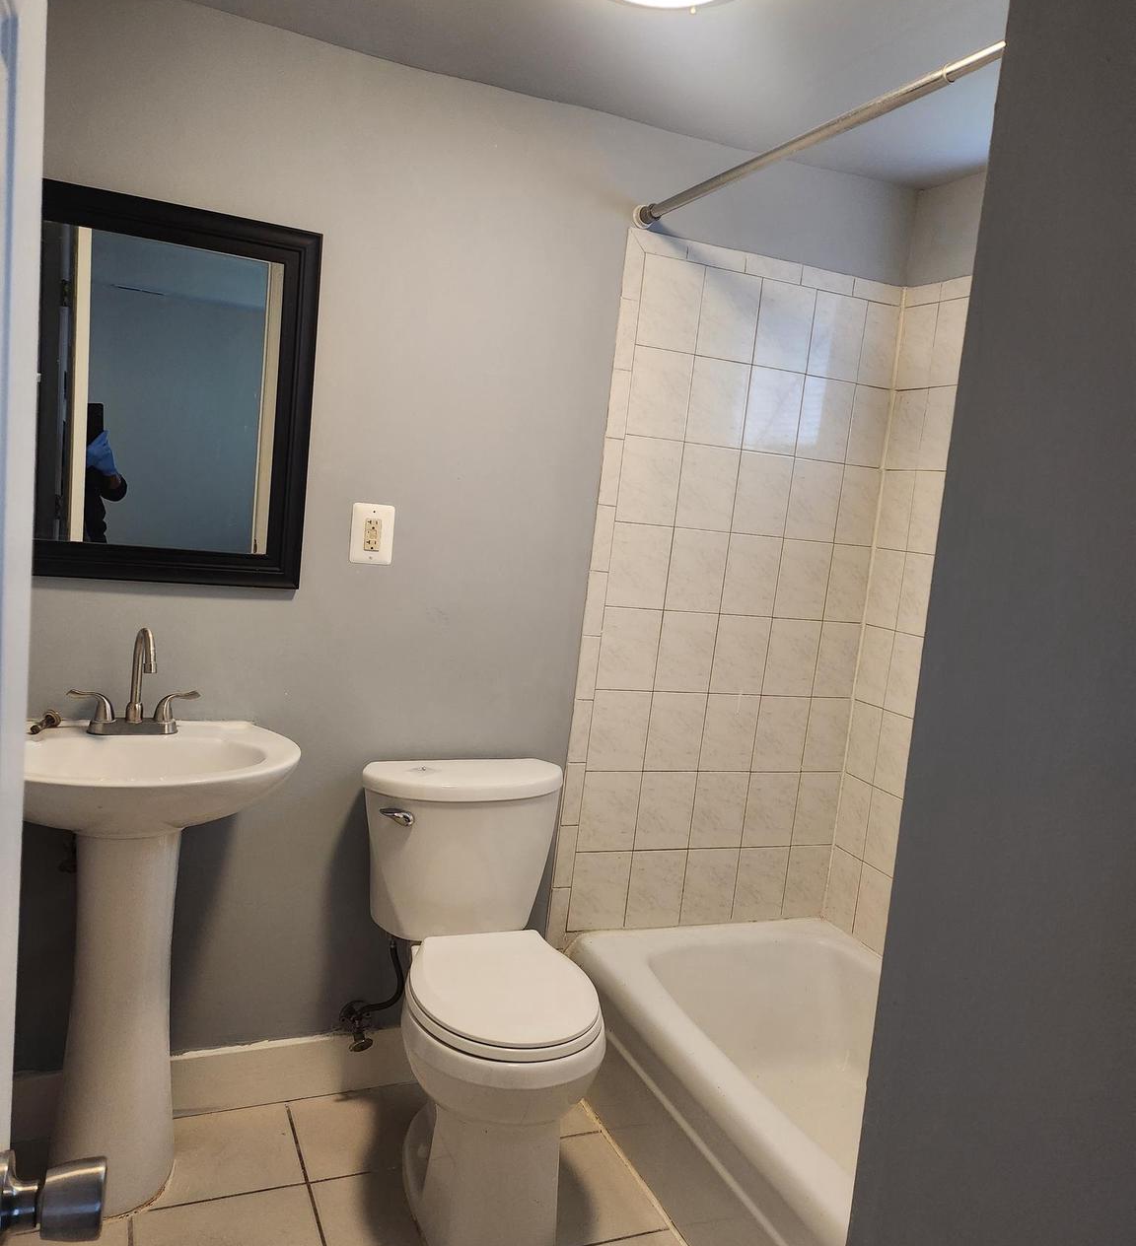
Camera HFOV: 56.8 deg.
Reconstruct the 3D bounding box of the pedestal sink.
[{"bbox_3d":[-0.810,0.647,1.913,0.565,0.865,0.430,3,8,-24],"label":"pedestal sink"}]

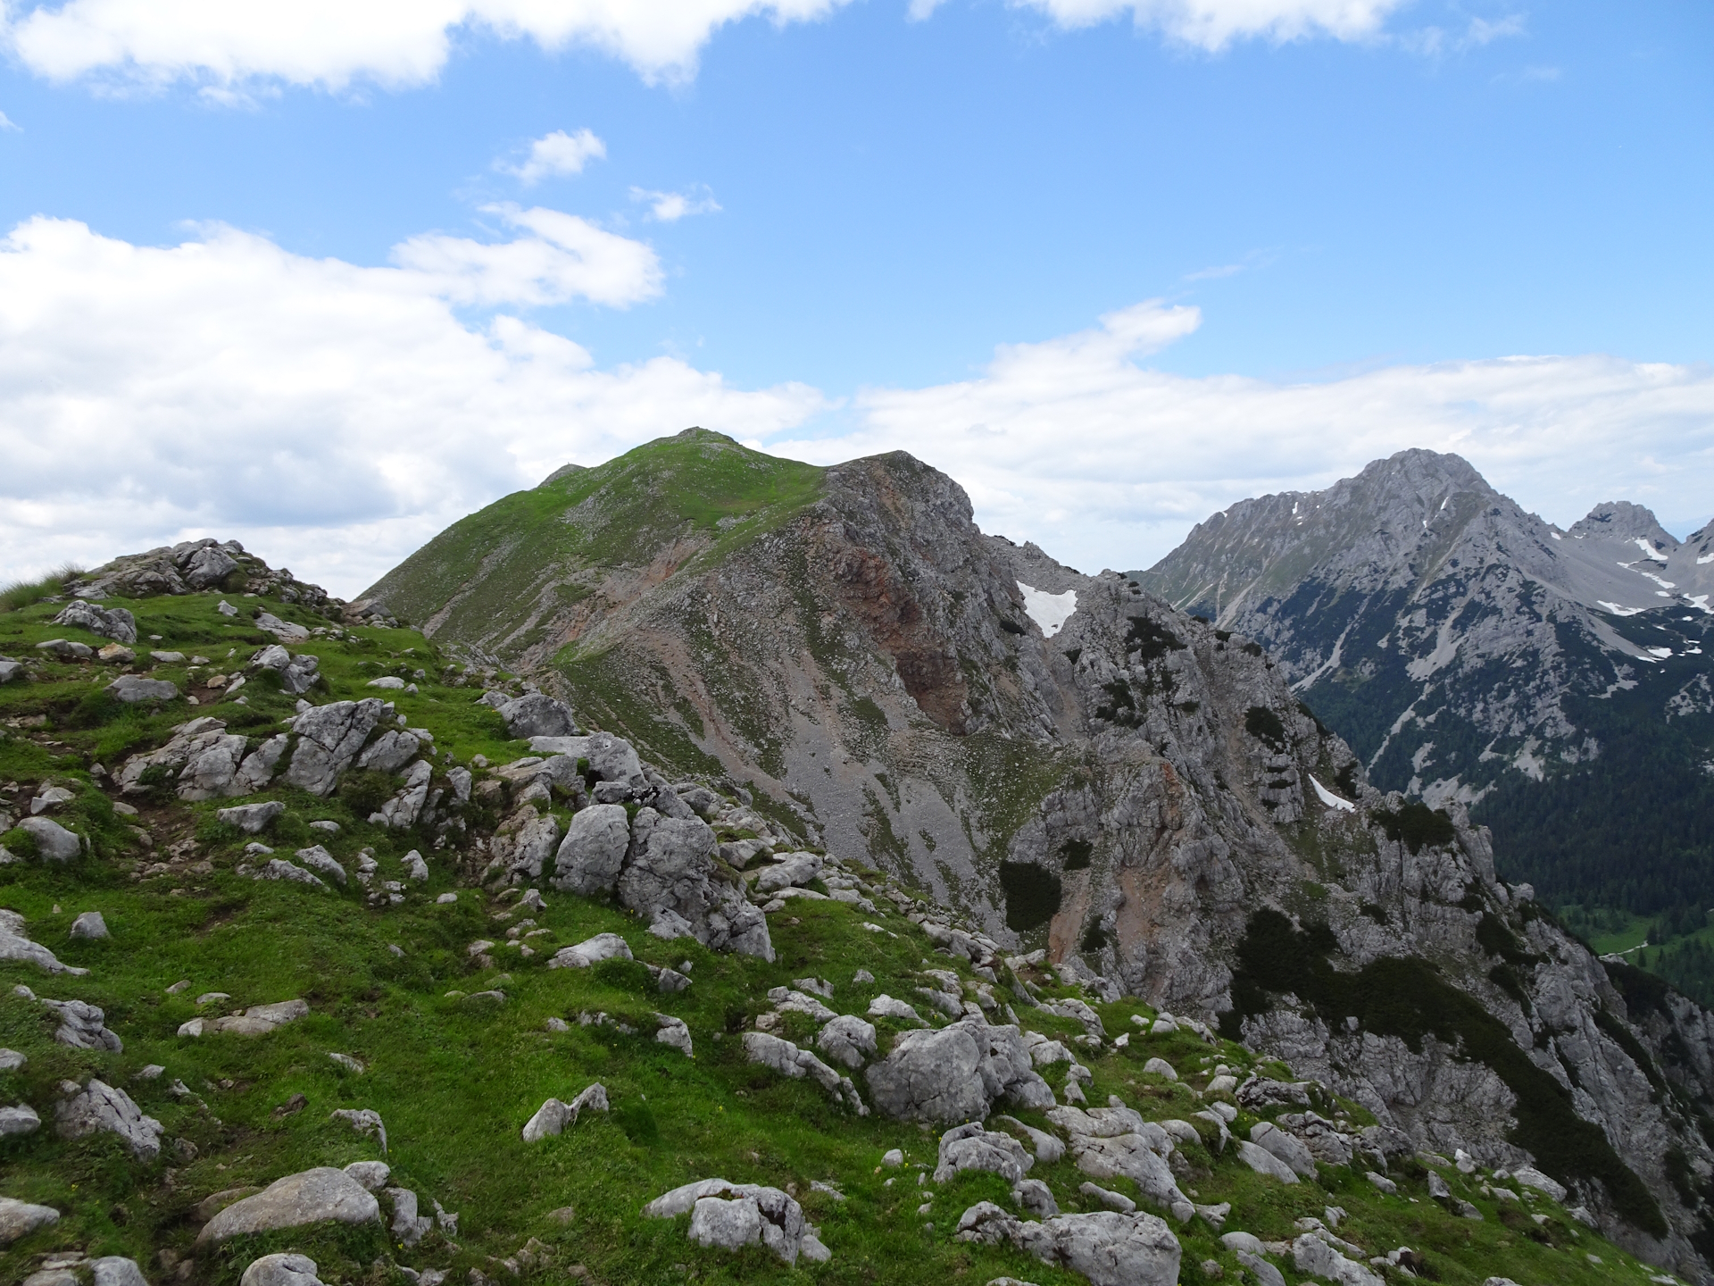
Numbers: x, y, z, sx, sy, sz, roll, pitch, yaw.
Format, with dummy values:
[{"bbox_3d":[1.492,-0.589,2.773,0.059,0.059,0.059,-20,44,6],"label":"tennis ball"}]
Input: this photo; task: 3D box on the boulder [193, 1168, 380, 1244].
[{"bbox_3d":[-1.624,1.611,3.400,0.509,0.168,0.331,-1,2,-26],"label":"boulder"}]

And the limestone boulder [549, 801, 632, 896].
[{"bbox_3d":[-1.610,1.249,7.200,0.487,0.556,0.462,0,2,-13],"label":"limestone boulder"}]

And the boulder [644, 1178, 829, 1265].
[{"bbox_3d":[-0.365,1.752,3.600,0.536,0.213,0.375,0,2,-6],"label":"boulder"}]

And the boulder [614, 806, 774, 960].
[{"bbox_3d":[-0.937,1.399,6.900,0.842,0.871,0.674,0,2,-8],"label":"boulder"}]

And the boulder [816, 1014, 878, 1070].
[{"bbox_3d":[-0.047,1.877,5.600,0.282,0.256,0.239,0,2,0],"label":"boulder"}]

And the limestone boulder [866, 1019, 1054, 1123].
[{"bbox_3d":[0.451,1.872,5.200,0.785,0.423,0.565,0,2,5],"label":"limestone boulder"}]

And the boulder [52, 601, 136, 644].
[{"bbox_3d":[-8.670,-0.236,13.500,0.930,0.487,0.697,-1,2,-33],"label":"boulder"}]

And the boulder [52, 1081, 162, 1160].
[{"bbox_3d":[-2.519,1.605,4.000,0.347,0.260,0.260,-1,2,-32],"label":"boulder"}]

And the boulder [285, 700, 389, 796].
[{"bbox_3d":[-4.017,0.809,9.200,0.788,0.756,0.551,-1,2,-24],"label":"boulder"}]

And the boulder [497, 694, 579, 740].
[{"bbox_3d":[-2.944,0.682,11.000,0.721,0.433,0.577,0,2,-15],"label":"boulder"}]

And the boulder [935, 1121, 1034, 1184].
[{"bbox_3d":[0.484,1.929,4.500,0.356,0.223,0.267,0,2,6],"label":"boulder"}]

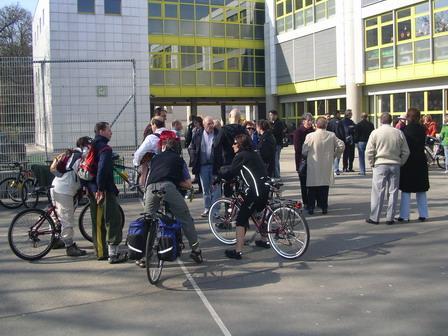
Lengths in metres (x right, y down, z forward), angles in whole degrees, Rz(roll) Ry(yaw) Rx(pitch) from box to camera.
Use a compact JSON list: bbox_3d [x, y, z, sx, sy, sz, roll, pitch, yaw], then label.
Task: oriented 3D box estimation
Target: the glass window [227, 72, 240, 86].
[{"bbox_3d":[0.732,-6.409,34.775,1.067,1.089,0.100,-4,6,-22],"label":"glass window"}]

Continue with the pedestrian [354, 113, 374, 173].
[{"bbox_3d":[3.931,-0.677,13.400,0.520,1.740,0.360,-4,6,-26],"label":"pedestrian"}]

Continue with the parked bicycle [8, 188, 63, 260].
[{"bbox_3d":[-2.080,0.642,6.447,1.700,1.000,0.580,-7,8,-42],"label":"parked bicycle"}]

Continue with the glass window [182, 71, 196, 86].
[{"bbox_3d":[-2.296,-5.895,31.648,1.026,1.082,0.120,-4,7,-25],"label":"glass window"}]

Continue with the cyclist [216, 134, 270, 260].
[{"bbox_3d":[0.249,0.377,6.450,0.700,1.600,0.520,2,6,31],"label":"cyclist"}]

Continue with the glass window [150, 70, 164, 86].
[{"bbox_3d":[-4.553,-6.108,32.738,1.003,1.128,0.100,-4,6,-24],"label":"glass window"}]

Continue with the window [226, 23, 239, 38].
[{"bbox_3d":[0.653,-9.925,34.759,1.077,1.059,0.100,-4,6,-24],"label":"window"}]

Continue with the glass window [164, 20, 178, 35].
[{"bbox_3d":[-3.617,-9.618,32.865,1.078,1.083,0.100,-4,6,-24],"label":"glass window"}]

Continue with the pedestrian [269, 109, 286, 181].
[{"bbox_3d":[1.348,-0.591,12.300,0.400,1.760,0.500,-3,6,-15],"label":"pedestrian"}]

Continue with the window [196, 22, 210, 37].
[{"bbox_3d":[-1.496,-9.686,33.558,1.087,1.096,0.100,-4,6,-22],"label":"window"}]

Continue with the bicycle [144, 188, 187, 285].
[{"bbox_3d":[-0.721,0.686,5.596,0.600,1.020,1.720,-1,6,5],"label":"bicycle"}]

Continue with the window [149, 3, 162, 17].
[{"bbox_3d":[-4.339,-10.007,30.292,0.934,0.900,0.120,-4,7,-25],"label":"window"}]

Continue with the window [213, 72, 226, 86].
[{"bbox_3d":[-0.320,-6.349,34.351,1.049,1.097,0.100,-4,6,-22],"label":"window"}]

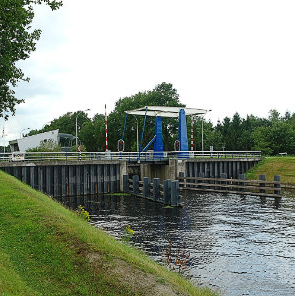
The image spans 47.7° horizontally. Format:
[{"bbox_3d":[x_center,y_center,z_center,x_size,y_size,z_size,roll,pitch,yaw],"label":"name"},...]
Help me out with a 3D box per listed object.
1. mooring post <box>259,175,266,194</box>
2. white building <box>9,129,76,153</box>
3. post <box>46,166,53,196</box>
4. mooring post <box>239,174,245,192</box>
[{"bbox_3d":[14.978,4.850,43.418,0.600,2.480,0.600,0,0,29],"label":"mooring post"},{"bbox_3d":[-19.600,-0.660,62.700,11.200,4.900,5.800,0,0,22],"label":"white building"},{"bbox_3d":[-12.120,4.147,41.288,0.750,3.870,0.420,0,0,-26],"label":"post"},{"bbox_3d":[11.730,4.540,41.300,0.620,2.340,0.620,0,0,33],"label":"mooring post"}]

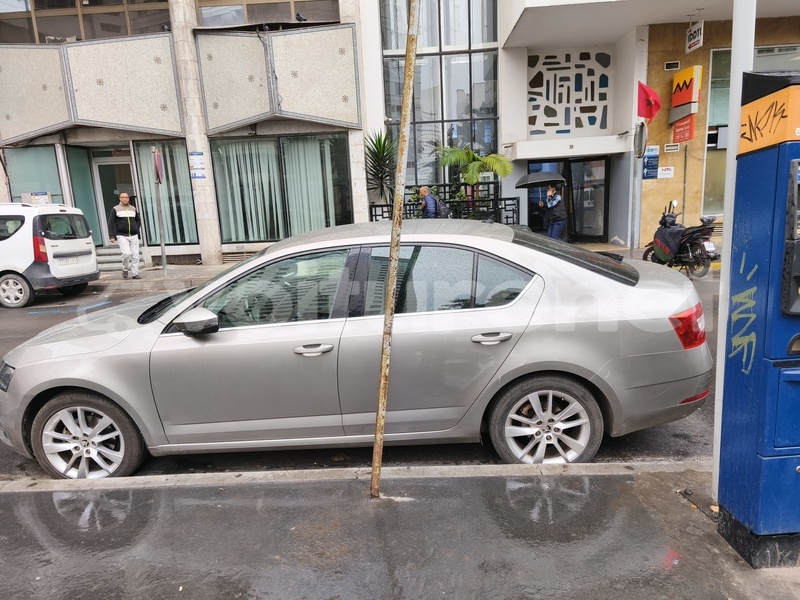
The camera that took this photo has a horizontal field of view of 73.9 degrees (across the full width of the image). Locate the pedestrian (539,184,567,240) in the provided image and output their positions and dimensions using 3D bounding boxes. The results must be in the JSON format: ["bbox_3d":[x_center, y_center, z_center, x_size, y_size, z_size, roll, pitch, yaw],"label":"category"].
[{"bbox_3d":[3.255,-1.633,11.301,0.500,1.640,0.550,-6,12,-15],"label":"pedestrian"}]

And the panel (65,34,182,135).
[{"bbox_3d":[-5.939,-4.639,11.525,2.202,2.155,0.200,-6,12,-16],"label":"panel"}]

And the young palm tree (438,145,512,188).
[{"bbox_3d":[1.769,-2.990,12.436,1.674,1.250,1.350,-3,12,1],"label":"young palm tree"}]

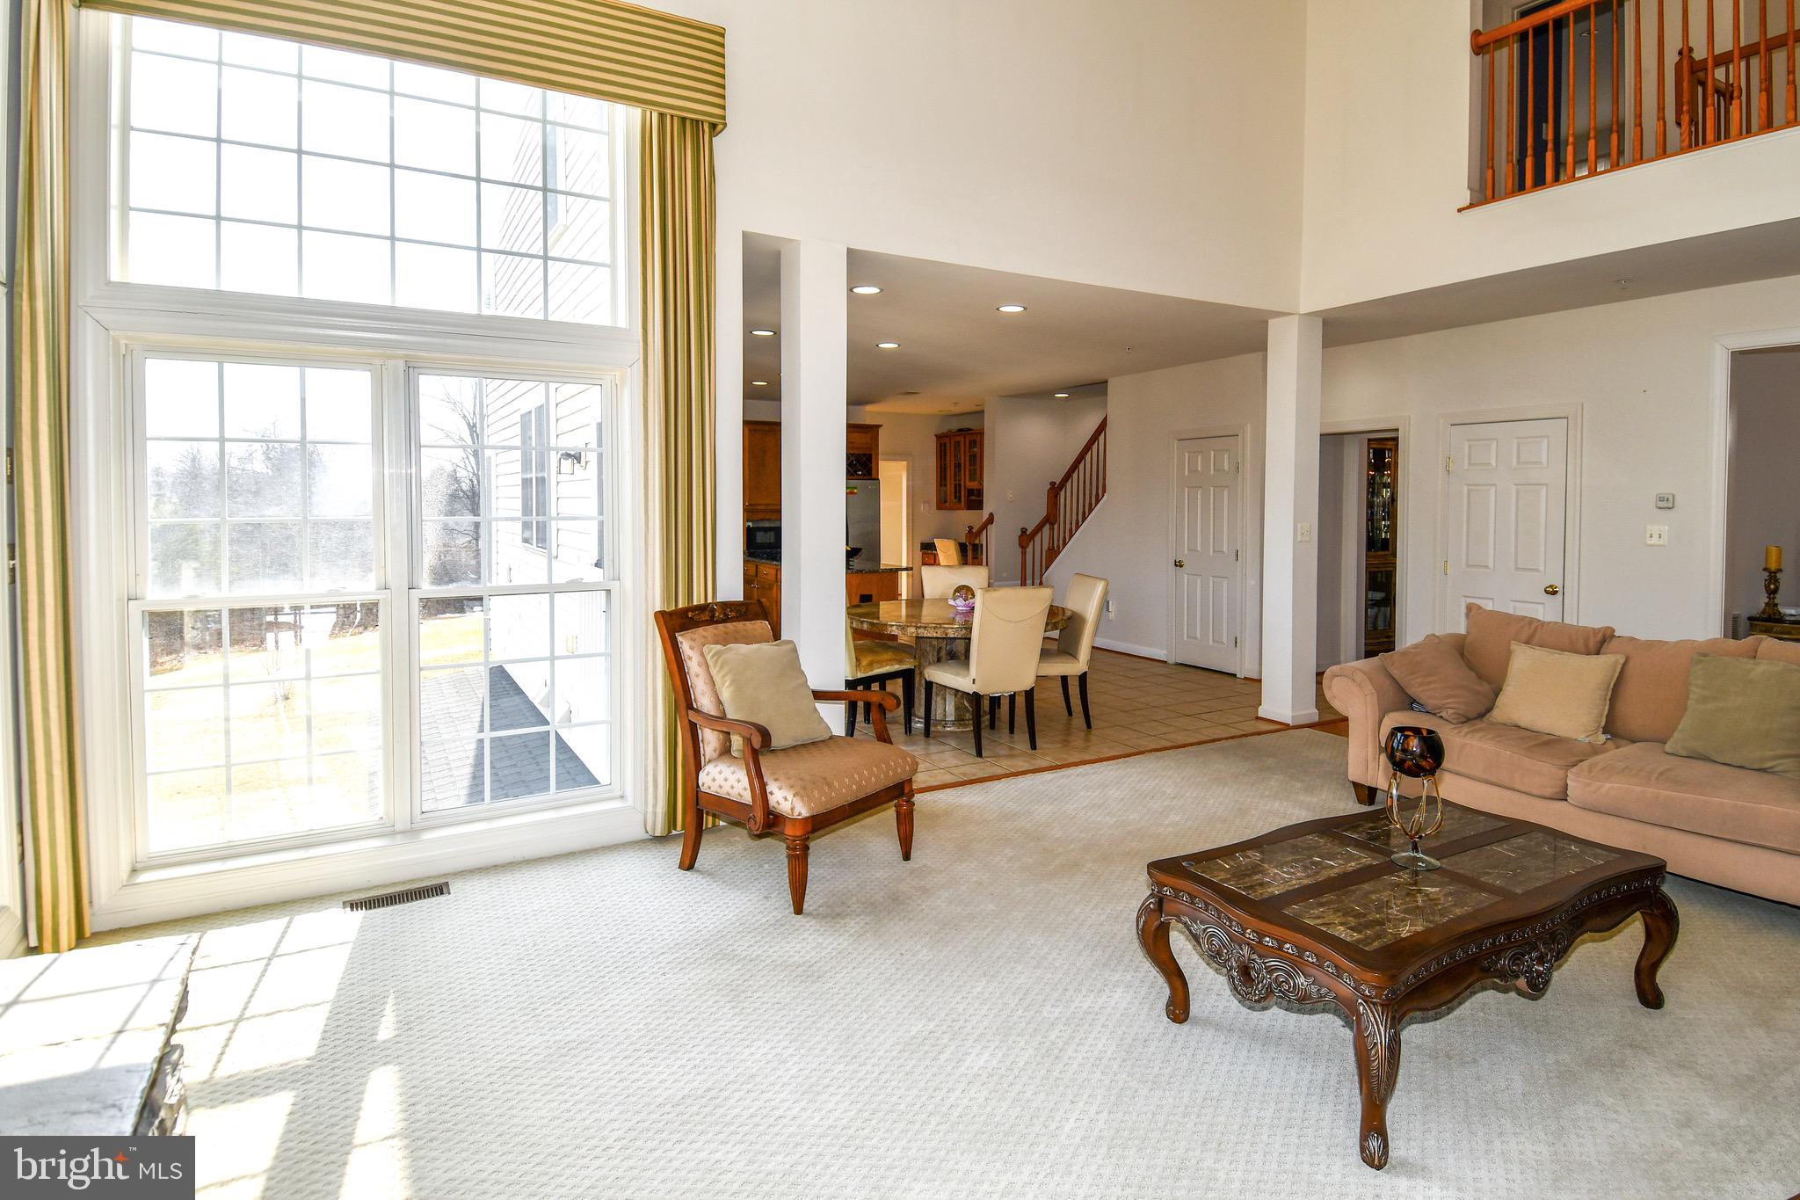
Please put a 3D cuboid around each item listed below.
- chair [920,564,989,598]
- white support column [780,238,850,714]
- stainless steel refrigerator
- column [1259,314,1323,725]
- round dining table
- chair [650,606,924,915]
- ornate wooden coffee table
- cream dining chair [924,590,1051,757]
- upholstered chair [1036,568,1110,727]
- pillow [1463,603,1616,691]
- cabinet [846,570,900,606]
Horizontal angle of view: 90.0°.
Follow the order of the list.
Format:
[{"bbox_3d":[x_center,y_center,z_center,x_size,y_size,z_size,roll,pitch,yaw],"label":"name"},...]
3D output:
[{"bbox_3d":[0.458,0.270,6.520,0.480,0.990,0.610,-1,5,-9],"label":"chair"},{"bbox_3d":[-0.423,-0.364,4.463,0.270,2.740,0.270,-2,5,-29],"label":"white support column"},{"bbox_3d":[-0.790,-0.521,10.600,0.910,1.770,0.760,-2,5,-29],"label":"stainless steel refrigerator"},{"bbox_3d":[2.674,-0.552,6.146,0.270,2.740,0.270,-2,5,-29],"label":"column"},{"bbox_3d":[0.404,0.450,6.028,1.490,0.745,1.490,0,5,0],"label":"round dining table"},{"bbox_3d":[-0.460,0.586,3.751,0.860,1.020,0.700,4,6,39],"label":"chair"},{"bbox_3d":[1.482,0.996,2.647,1.390,0.470,0.770,-2,5,-29],"label":"ornate wooden coffee table"},{"bbox_3d":[0.530,0.388,5.534,0.480,0.990,0.610,-2,5,-29],"label":"cream dining chair"},{"bbox_3d":[0.992,0.331,5.981,0.620,1.000,0.480,-1,5,-12],"label":"upholstered chair"},{"bbox_3d":[3.142,0.326,4.507,0.200,0.480,0.660,14,-2,-29],"label":"pillow"},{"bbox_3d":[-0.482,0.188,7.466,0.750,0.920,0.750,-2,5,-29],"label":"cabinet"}]

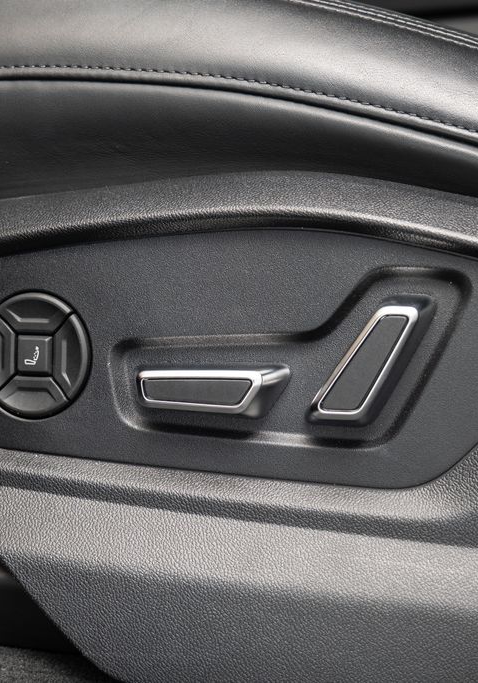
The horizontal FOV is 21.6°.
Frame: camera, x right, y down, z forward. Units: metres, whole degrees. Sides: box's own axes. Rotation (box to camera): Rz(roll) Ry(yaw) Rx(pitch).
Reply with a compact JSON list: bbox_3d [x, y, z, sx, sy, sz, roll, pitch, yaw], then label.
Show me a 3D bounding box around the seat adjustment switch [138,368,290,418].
[{"bbox_3d":[-0.011,0.020,0.467,0.052,0.018,0.018,2,5,19],"label":"seat adjustment switch"}]

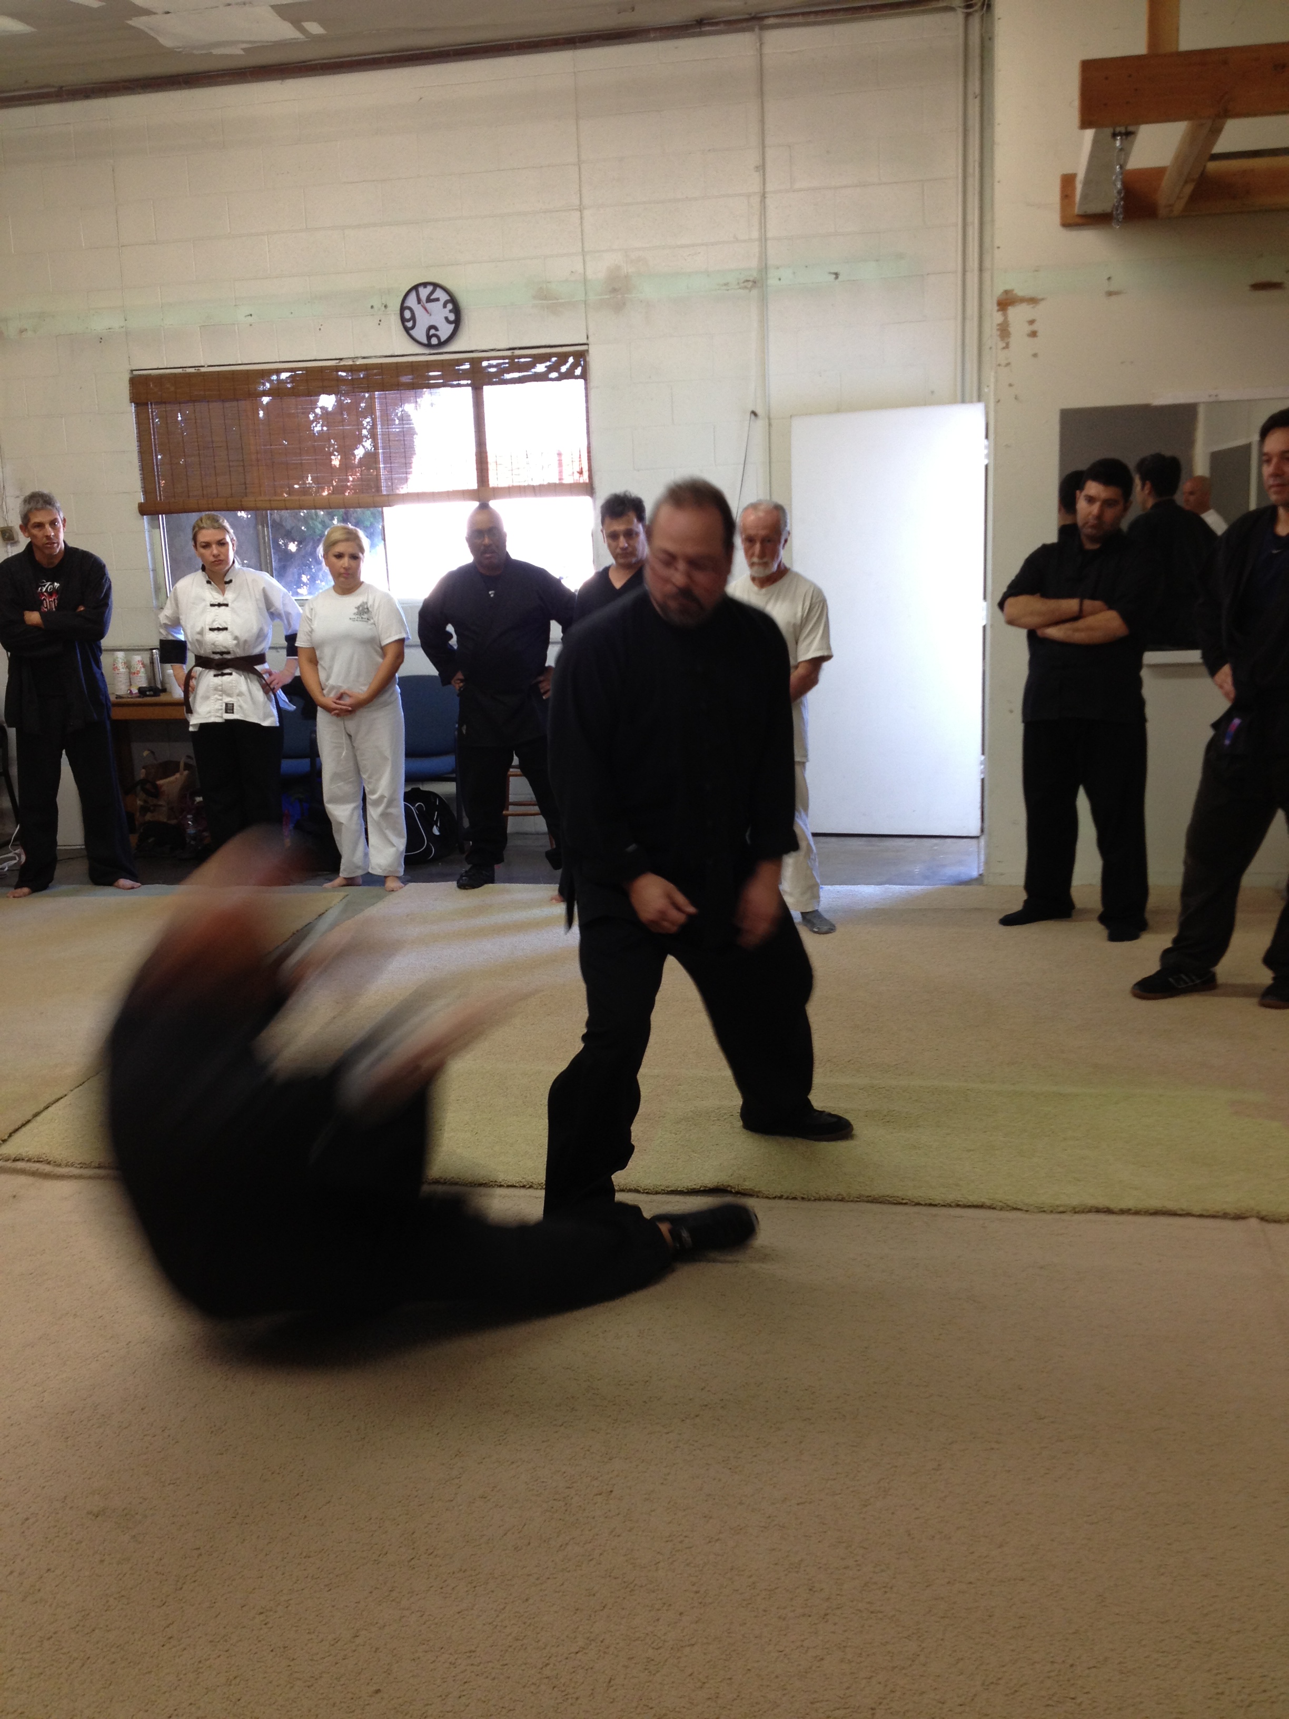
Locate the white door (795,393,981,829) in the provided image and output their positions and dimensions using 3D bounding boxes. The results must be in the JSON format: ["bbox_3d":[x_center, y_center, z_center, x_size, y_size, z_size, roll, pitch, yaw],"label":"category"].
[{"bbox_3d":[1.172,-1.111,8.343,0.905,2.030,0.050,0,13,13],"label":"white door"}]

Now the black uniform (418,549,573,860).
[{"bbox_3d":[-0.624,-0.636,7.678,0.700,1.390,0.420,0,12,9],"label":"black uniform"}]

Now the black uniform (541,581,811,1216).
[{"bbox_3d":[0.079,0.088,4.128,0.650,1.430,0.660,-4,11,-7],"label":"black uniform"}]

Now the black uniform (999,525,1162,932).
[{"bbox_3d":[1.618,-0.497,6.489,0.580,1.490,0.400,5,13,30],"label":"black uniform"}]

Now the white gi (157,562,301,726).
[{"bbox_3d":[-1.869,-0.967,7.829,0.640,0.730,0.340,-2,11,-1],"label":"white gi"}]

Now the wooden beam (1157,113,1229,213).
[{"bbox_3d":[1.822,-2.345,5.827,0.088,0.090,1.790,1,12,13],"label":"wooden beam"}]

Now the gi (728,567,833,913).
[{"bbox_3d":[0.453,-0.447,6.747,0.560,1.360,0.320,-1,11,6],"label":"gi"}]

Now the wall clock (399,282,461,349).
[{"bbox_3d":[-1.052,-2.670,8.532,0.312,0.312,0.045,1,12,14],"label":"wall clock"}]

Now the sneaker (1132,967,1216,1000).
[{"bbox_3d":[1.742,0.384,5.715,0.295,0.115,0.108,-5,12,-13],"label":"sneaker"}]

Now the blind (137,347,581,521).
[{"bbox_3d":[-1.441,-2.127,8.694,2.440,0.730,0.080,1,12,14],"label":"blind"}]

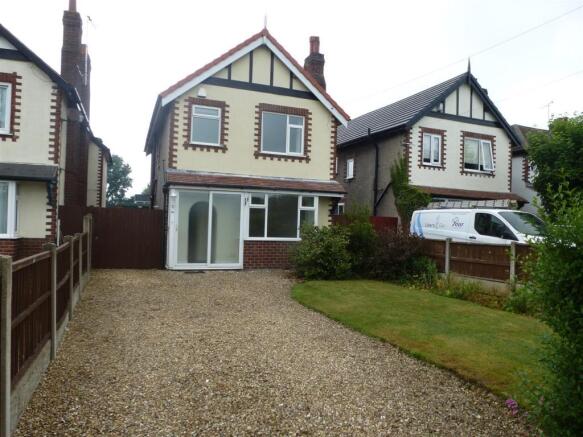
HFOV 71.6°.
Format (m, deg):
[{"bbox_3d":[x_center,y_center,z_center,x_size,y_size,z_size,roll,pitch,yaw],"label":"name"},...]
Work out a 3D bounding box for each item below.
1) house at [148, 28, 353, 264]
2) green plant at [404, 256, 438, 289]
[{"bbox_3d":[-2.507,-2.494,17.328,6.600,8.200,9.000,2,-1,-23],"label":"house"},{"bbox_3d":[3.137,1.277,9.750,0.750,0.720,0.700,2,-1,-23],"label":"green plant"}]

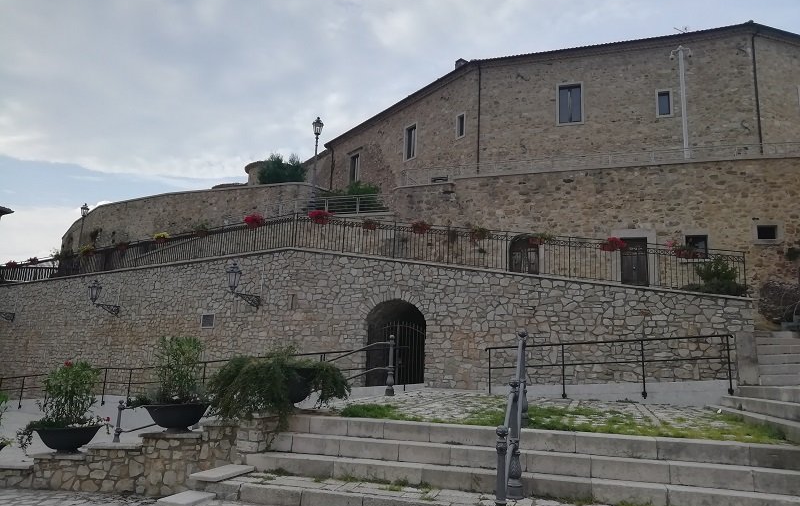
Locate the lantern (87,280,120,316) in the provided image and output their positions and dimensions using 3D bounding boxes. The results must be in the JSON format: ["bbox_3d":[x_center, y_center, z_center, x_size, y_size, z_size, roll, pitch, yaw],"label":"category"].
[{"bbox_3d":[-8.444,1.302,17.200,0.380,1.080,0.930,-6,-13,34],"label":"lantern"}]

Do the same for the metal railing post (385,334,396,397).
[{"bbox_3d":[-0.154,1.950,10.441,0.150,1.015,0.150,2,-10,0],"label":"metal railing post"}]

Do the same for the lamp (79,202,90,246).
[{"bbox_3d":[-14.432,-0.594,27.166,0.400,3.500,0.400,2,-11,0],"label":"lamp"}]

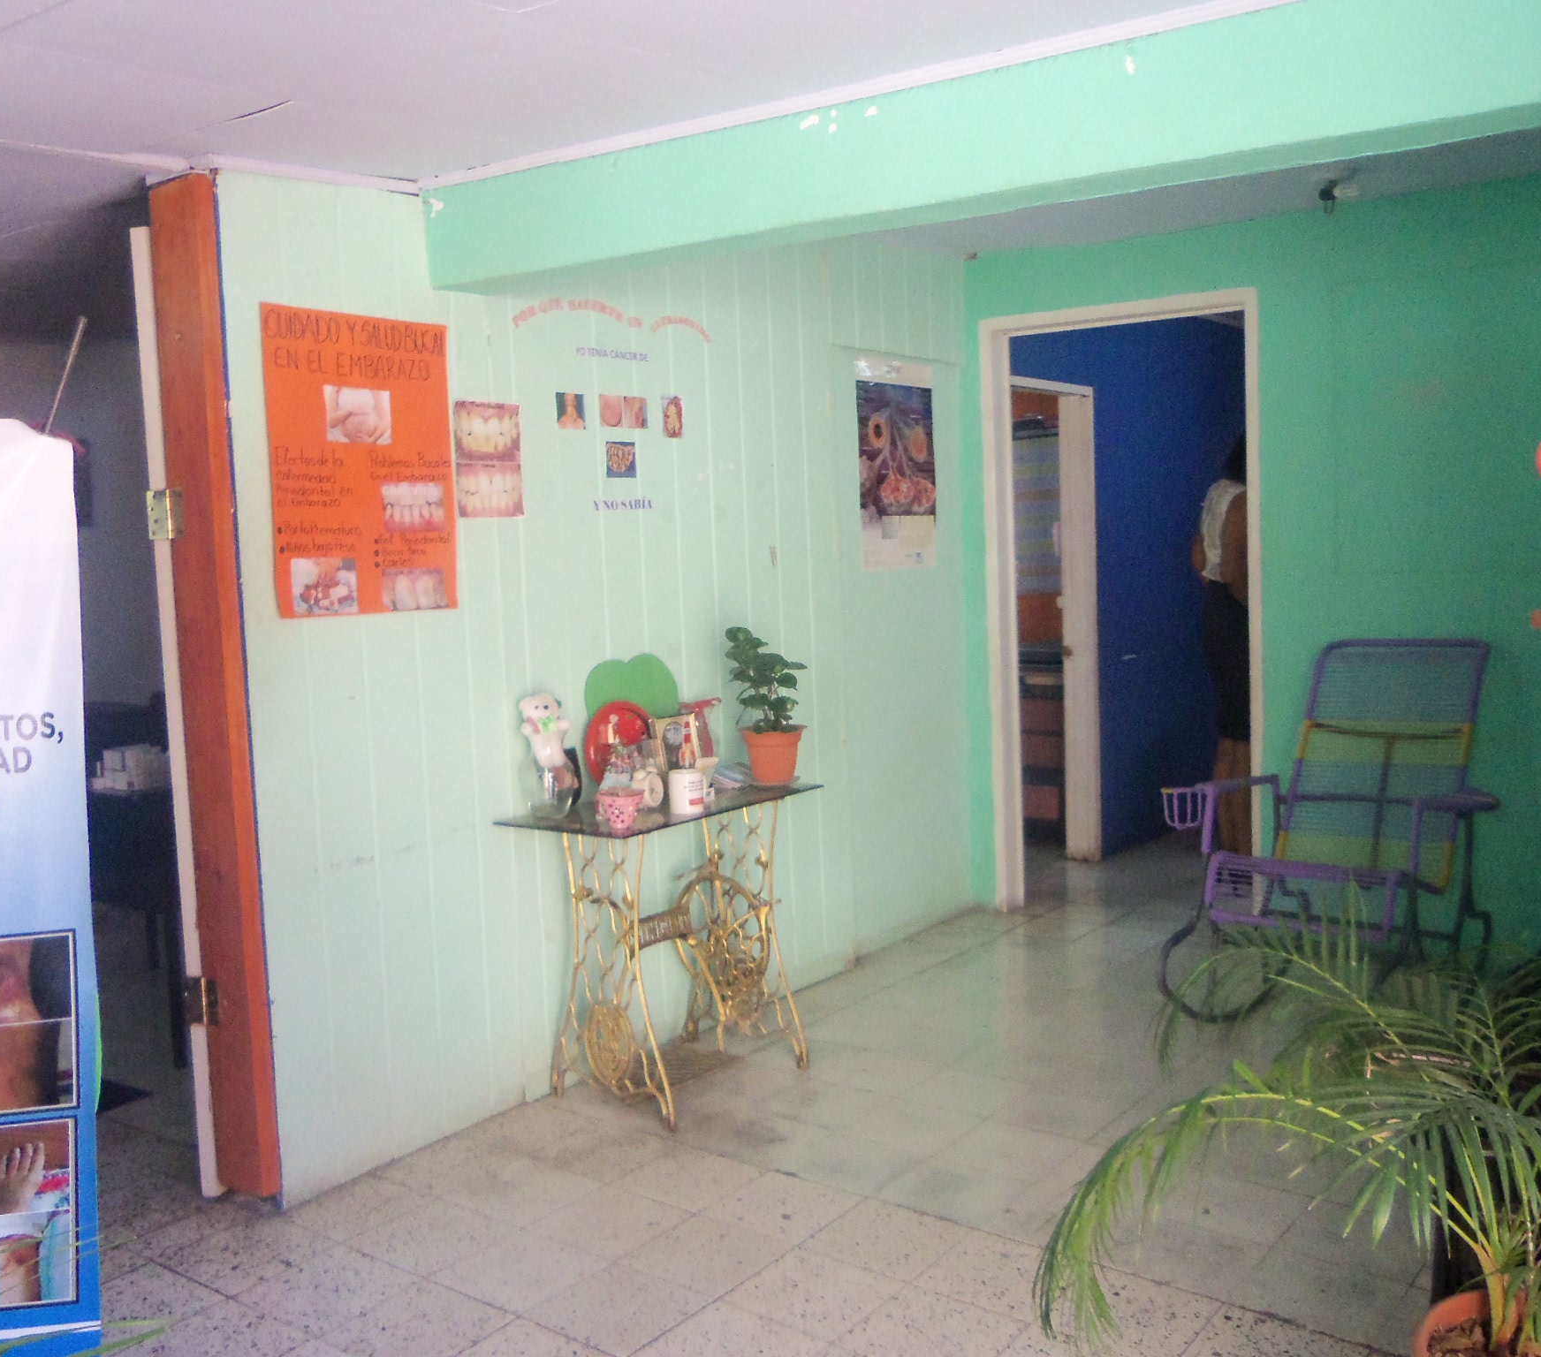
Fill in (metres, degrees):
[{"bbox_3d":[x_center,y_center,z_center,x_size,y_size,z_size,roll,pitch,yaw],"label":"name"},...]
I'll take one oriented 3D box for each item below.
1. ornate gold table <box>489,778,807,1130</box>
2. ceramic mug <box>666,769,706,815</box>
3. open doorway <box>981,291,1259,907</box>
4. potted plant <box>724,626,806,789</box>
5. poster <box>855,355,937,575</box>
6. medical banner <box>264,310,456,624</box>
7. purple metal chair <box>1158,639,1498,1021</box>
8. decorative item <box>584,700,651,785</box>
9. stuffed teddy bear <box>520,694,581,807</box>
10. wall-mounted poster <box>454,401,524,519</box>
[{"bbox_3d":[-0.261,0.698,3.833,0.426,0.757,0.796,3,7,39],"label":"ornate gold table"},{"bbox_3d":[-0.213,0.281,3.664,0.091,0.103,0.091,-2,6,0],"label":"ceramic mug"},{"bbox_3d":[1.232,-0.199,5.149,0.994,2.180,0.112,2,7,37],"label":"open doorway"},{"bbox_3d":[-0.014,0.072,4.049,0.213,0.426,0.213,-2,6,0],"label":"potted plant"},{"bbox_3d":[0.441,-0.726,5.017,0.012,0.700,0.461,3,7,39],"label":"poster"},{"bbox_3d":[-0.918,-0.484,3.331,0.010,0.671,0.497,3,7,39],"label":"medical banner"},{"bbox_3d":[1.564,0.468,4.115,0.781,1.034,1.044,3,8,43],"label":"purple metal chair"},{"bbox_3d":[-0.403,0.172,3.921,0.061,0.218,0.203,3,7,39],"label":"decorative item"},{"bbox_3d":[-0.557,0.184,3.697,0.142,0.284,0.132,-4,6,-20],"label":"stuffed teddy bear"},{"bbox_3d":[-0.690,-0.539,3.613,0.008,0.278,0.210,3,7,39],"label":"wall-mounted poster"}]

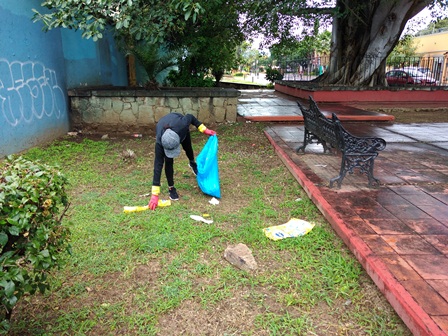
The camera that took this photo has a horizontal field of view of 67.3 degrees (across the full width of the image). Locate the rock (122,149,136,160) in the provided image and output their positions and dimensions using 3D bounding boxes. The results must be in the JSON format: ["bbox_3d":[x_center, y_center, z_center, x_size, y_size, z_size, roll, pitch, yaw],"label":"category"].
[{"bbox_3d":[-1.570,-0.220,5.595,0.240,0.140,0.180,0,17,0],"label":"rock"}]

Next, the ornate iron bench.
[{"bbox_3d":[1.520,-0.453,4.637,0.660,0.960,1.640,0,17,-2],"label":"ornate iron bench"}]

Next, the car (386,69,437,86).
[{"bbox_3d":[16.159,-7.756,29.000,4.200,1.480,1.750,0,17,0],"label":"car"}]

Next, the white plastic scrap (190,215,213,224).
[{"bbox_3d":[-0.228,0.500,3.363,0.280,0.040,0.080,11,20,33],"label":"white plastic scrap"}]

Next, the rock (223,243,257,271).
[{"bbox_3d":[0.135,0.680,2.628,0.250,0.120,0.170,12,21,35],"label":"rock"}]

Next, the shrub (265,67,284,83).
[{"bbox_3d":[2.930,-5.134,19.341,1.150,1.200,1.100,0,17,0],"label":"shrub"}]

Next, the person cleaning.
[{"bbox_3d":[-0.460,-0.178,4.020,0.700,0.960,1.000,-2,17,-8],"label":"person cleaning"}]

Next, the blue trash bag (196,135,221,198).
[{"bbox_3d":[-0.180,-0.015,3.860,0.290,0.740,0.260,0,17,0],"label":"blue trash bag"}]

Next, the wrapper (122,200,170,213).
[{"bbox_3d":[-0.815,0.401,3.641,0.520,0.070,0.120,-6,18,-20],"label":"wrapper"}]

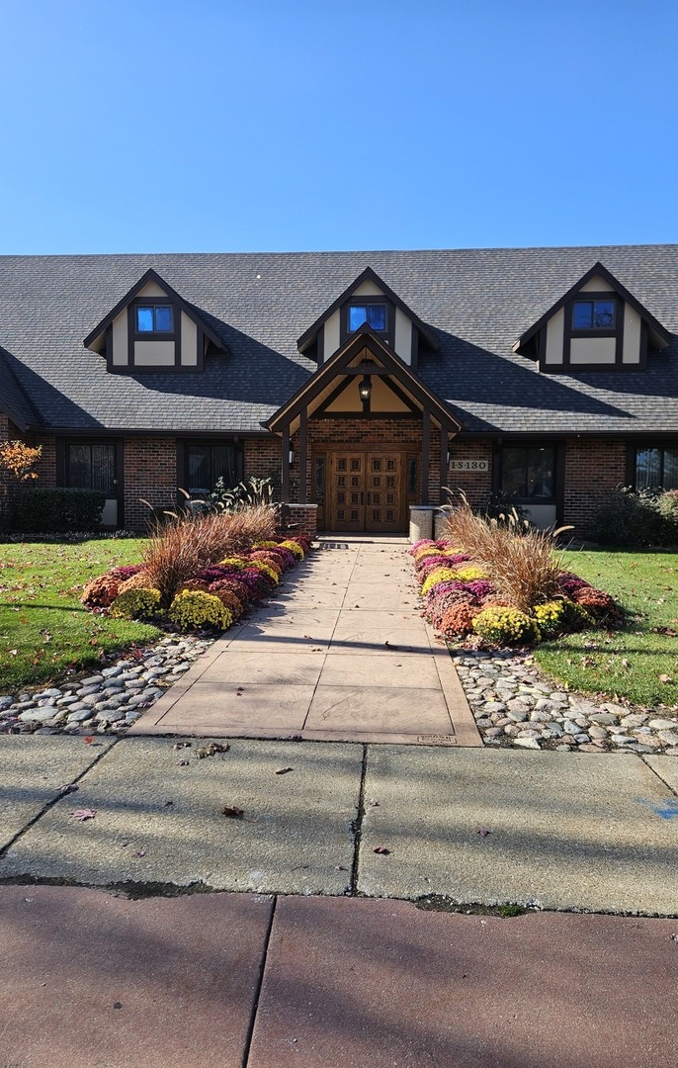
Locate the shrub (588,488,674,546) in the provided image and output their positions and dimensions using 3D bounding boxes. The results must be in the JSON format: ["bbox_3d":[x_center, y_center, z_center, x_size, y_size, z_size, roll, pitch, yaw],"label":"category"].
[{"bbox_3d":[6.930,-0.400,16.900,1.900,1.380,1.600,1,3,6],"label":"shrub"}]

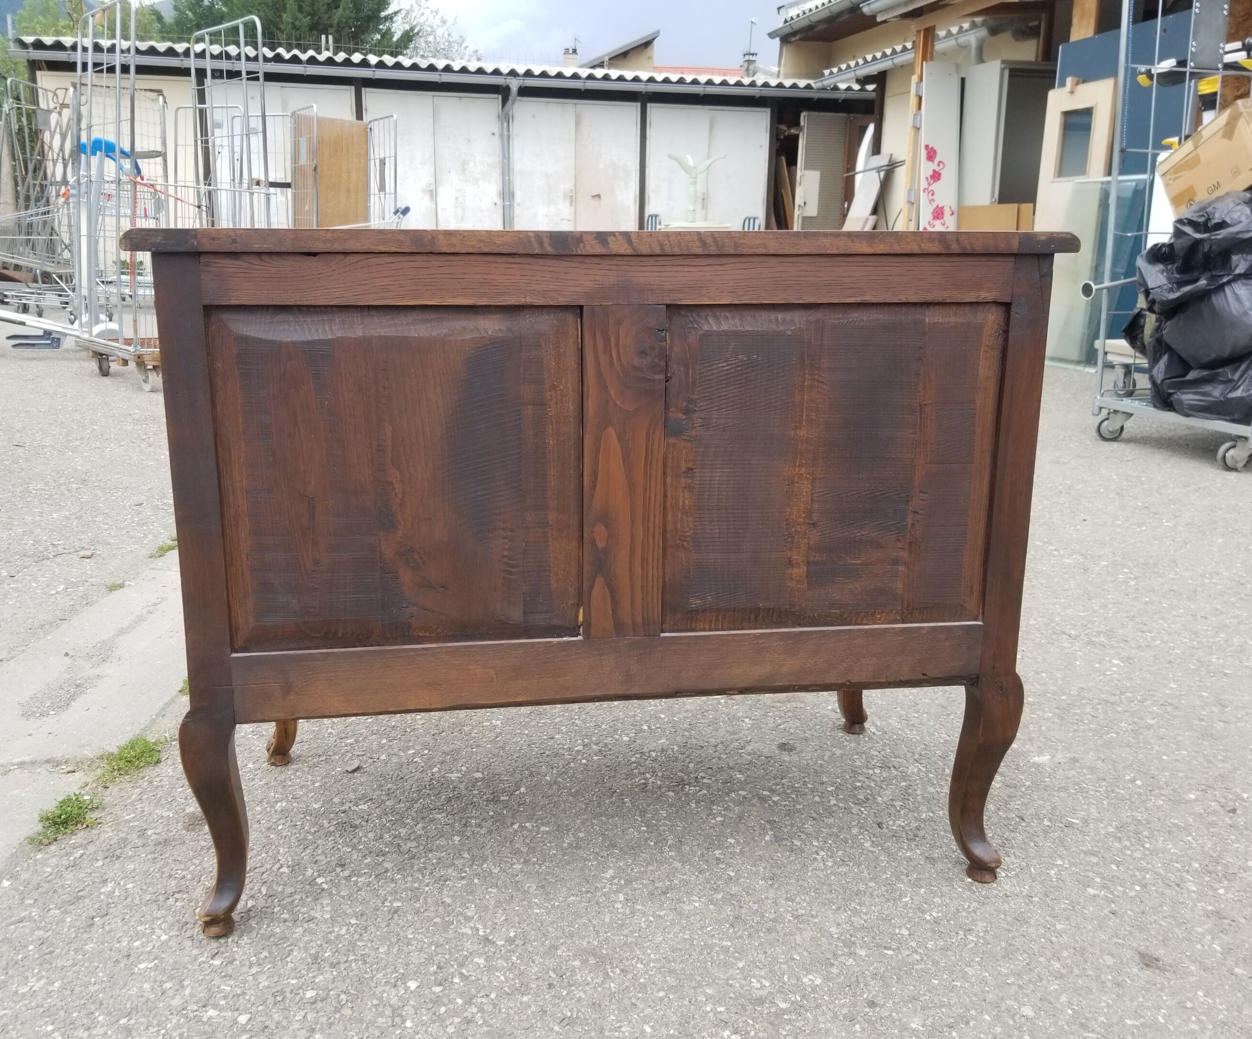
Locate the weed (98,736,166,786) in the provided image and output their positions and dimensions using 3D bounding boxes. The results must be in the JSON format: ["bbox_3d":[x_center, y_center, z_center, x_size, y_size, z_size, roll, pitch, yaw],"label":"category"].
[{"bbox_3d":[-0.832,0.409,1.755,0.085,0.040,0.115,2,15,7],"label":"weed"}]

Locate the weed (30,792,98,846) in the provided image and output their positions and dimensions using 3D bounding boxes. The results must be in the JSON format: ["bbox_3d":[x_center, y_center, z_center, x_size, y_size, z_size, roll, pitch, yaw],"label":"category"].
[{"bbox_3d":[-0.852,0.457,1.580,0.080,0.040,0.110,2,15,7],"label":"weed"}]

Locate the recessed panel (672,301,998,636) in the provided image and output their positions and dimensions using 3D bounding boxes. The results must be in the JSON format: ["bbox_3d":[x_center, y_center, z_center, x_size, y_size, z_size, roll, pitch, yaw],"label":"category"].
[{"bbox_3d":[0.255,-0.062,1.310,0.427,0.412,0.025,-2,16,-7],"label":"recessed panel"}]

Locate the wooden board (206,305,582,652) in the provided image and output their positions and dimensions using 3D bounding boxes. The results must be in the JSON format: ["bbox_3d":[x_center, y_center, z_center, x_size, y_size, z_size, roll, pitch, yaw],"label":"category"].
[{"bbox_3d":[-0.262,-0.047,1.243,0.424,0.412,0.025,-2,16,-7],"label":"wooden board"}]

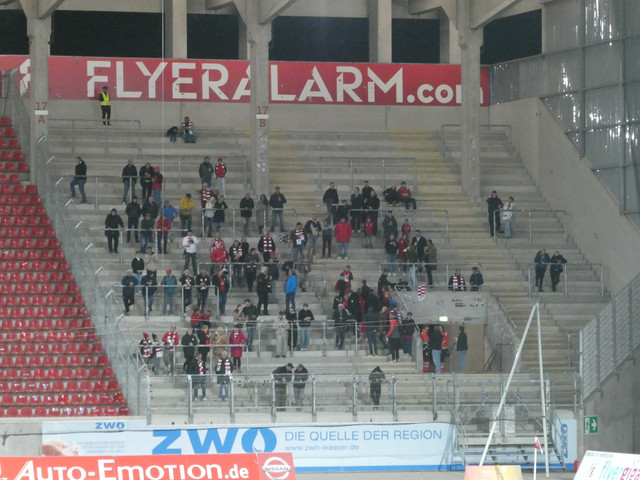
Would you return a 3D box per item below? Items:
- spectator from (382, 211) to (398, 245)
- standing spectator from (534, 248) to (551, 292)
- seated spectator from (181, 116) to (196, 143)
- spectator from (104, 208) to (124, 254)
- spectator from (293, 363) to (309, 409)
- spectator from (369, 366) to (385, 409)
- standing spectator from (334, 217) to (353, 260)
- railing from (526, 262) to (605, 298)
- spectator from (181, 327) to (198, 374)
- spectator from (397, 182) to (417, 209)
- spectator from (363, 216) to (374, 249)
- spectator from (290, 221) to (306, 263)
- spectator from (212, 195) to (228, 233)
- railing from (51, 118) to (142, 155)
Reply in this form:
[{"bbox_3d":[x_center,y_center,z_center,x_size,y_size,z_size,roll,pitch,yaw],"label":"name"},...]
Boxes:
[{"bbox_3d":[2.793,-0.275,146.487,0.560,1.739,0.420,0,-1,-3],"label":"spectator"},{"bbox_3d":[8.618,1.189,143.388,0.580,1.679,0.450,0,-1,-3],"label":"standing spectator"},{"bbox_3d":[-5.490,-4.634,155.560,0.631,1.123,0.750,0,-1,-10],"label":"seated spectator"},{"bbox_3d":[-7.834,-0.328,141.128,0.650,1.725,0.420,0,-1,-5],"label":"spectator"},{"bbox_3d":[-0.702,5.505,137.674,0.570,1.739,0.500,0,-1,-14],"label":"spectator"},{"bbox_3d":[2.156,5.568,138.645,0.600,1.650,0.500,0,-1,-16],"label":"spectator"},{"bbox_3d":[0.941,-0.056,148.108,0.673,1.674,0.360,0,-1,0],"label":"standing spectator"},{"bbox_3d":[9.596,1.598,144.150,3.150,1.364,0.080,0,-1,-17],"label":"railing"},{"bbox_3d":[-4.741,4.054,135.361,0.600,1.666,0.500,0,-1,-14],"label":"spectator"},{"bbox_3d":[3.530,-1.799,150.029,0.580,1.108,0.750,0,-1,-30],"label":"spectator"},{"bbox_3d":[1.985,-0.273,149.785,0.405,1.252,0.300,0,-1,-8],"label":"spectator"},{"bbox_3d":[-0.825,0.124,147.709,0.651,1.630,0.420,0,-1,-18],"label":"spectator"},{"bbox_3d":[-3.982,-1.016,148.750,0.579,1.589,0.420,0,-1,-14],"label":"spectator"},{"bbox_3d":[-9.195,-4.131,148.080,4.200,1.398,0.080,0,-1,-17],"label":"railing"}]

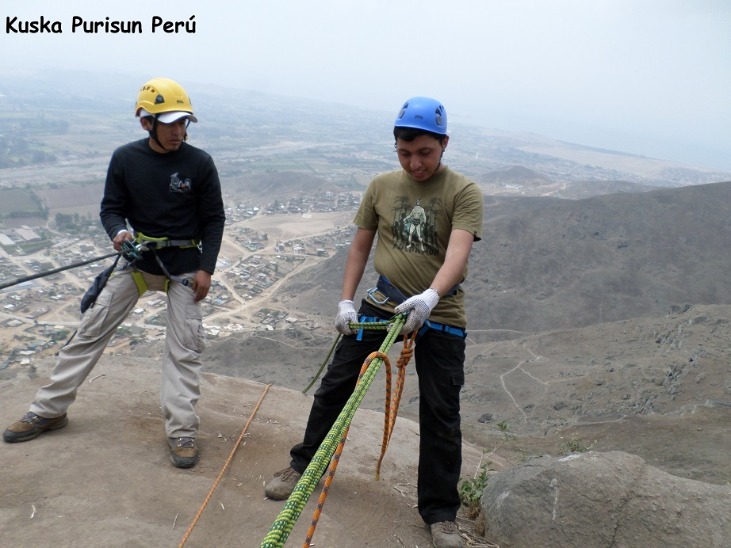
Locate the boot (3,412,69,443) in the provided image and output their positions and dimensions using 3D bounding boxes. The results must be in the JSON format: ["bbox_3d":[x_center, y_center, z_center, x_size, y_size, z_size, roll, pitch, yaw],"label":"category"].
[{"bbox_3d":[-1.603,0.725,2.586,0.290,0.130,0.112,-9,21,-30],"label":"boot"}]

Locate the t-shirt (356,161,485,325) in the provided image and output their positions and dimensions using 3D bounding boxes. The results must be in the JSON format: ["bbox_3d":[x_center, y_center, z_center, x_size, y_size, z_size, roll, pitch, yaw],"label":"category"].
[{"bbox_3d":[0.213,-0.110,2.120,0.500,0.620,0.270,5,11,12],"label":"t-shirt"}]

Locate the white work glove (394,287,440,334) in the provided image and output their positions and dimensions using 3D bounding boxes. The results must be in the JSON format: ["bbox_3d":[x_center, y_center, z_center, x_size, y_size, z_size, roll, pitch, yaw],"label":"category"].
[{"bbox_3d":[0.193,0.136,1.960,0.190,0.110,0.110,-38,37,-27],"label":"white work glove"}]

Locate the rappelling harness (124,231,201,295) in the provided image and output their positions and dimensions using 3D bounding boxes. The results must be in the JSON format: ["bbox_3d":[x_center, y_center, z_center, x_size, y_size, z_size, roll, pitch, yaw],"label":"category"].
[{"bbox_3d":[-0.919,-0.052,2.400,0.350,0.280,0.260,-3,17,-21],"label":"rappelling harness"}]

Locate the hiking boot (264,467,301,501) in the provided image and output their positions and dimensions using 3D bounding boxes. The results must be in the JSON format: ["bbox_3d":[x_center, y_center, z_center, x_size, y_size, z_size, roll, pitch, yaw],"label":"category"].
[{"bbox_3d":[-0.307,0.849,2.286,0.112,0.130,0.290,17,24,38],"label":"hiking boot"}]

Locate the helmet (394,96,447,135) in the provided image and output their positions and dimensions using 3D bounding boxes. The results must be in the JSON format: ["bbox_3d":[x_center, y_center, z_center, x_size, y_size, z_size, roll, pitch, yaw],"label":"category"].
[{"bbox_3d":[0.227,-0.649,2.160,0.210,0.160,0.265,10,18,8],"label":"helmet"}]

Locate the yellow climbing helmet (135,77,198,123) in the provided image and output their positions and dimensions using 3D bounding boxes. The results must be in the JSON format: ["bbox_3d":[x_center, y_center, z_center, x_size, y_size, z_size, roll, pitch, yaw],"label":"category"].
[{"bbox_3d":[-0.864,-0.762,2.280,0.280,0.170,0.220,18,22,37],"label":"yellow climbing helmet"}]

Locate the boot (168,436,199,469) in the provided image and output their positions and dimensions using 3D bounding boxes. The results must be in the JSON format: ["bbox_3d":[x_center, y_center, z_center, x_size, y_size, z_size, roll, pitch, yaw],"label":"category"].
[{"bbox_3d":[-0.843,0.766,2.484,0.112,0.130,0.290,-4,19,-16],"label":"boot"}]

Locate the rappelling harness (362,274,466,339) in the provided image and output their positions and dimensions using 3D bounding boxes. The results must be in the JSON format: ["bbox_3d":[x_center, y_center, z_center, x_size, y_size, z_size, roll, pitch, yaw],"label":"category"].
[{"bbox_3d":[0.201,0.131,2.120,0.390,0.250,0.280,8,12,15],"label":"rappelling harness"}]

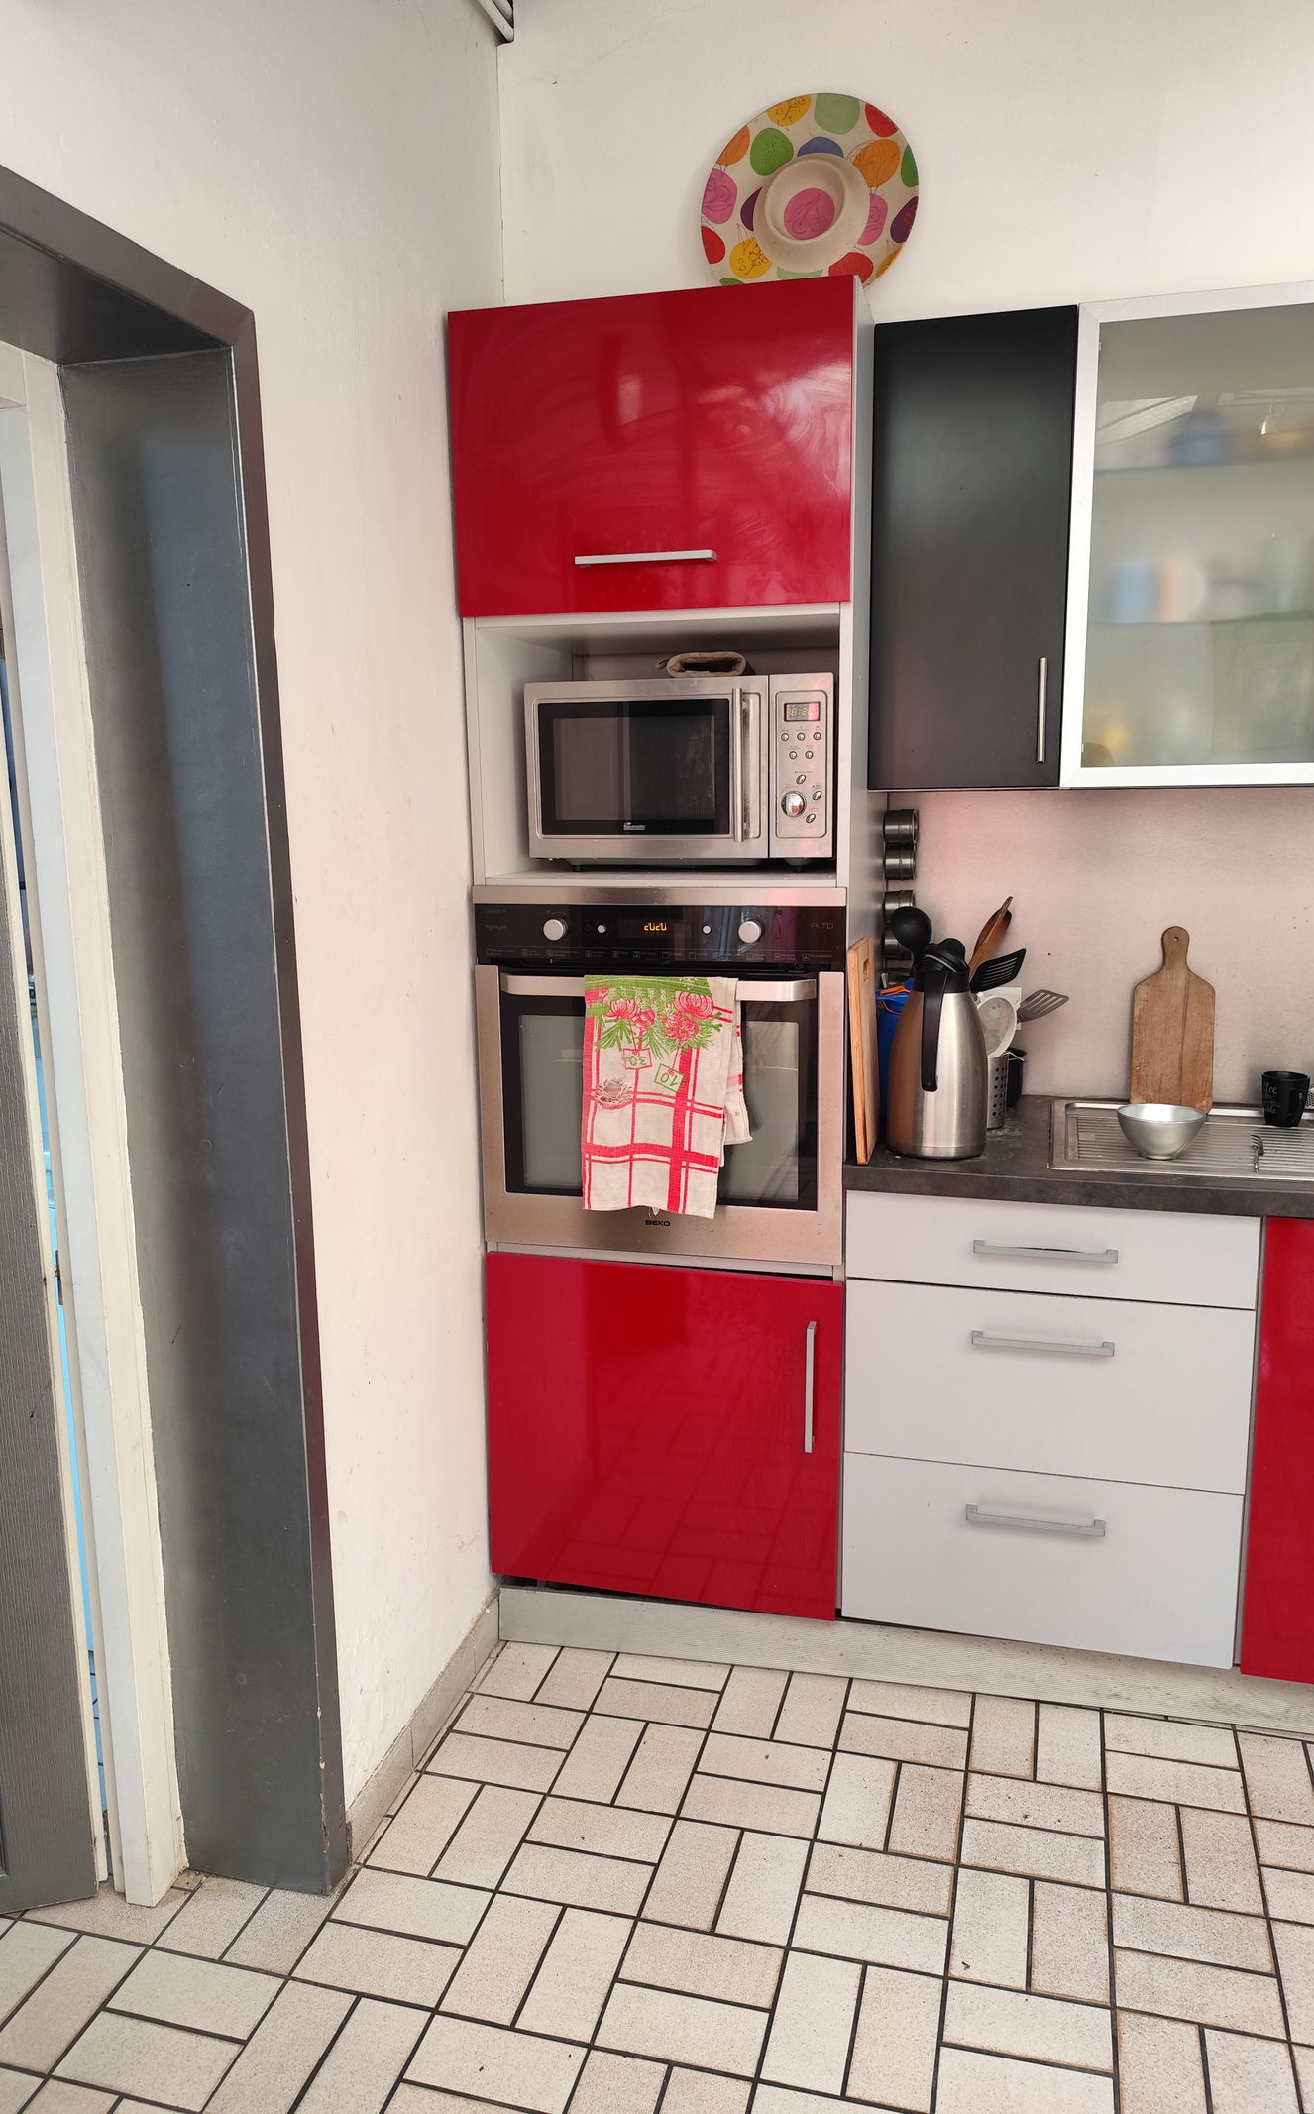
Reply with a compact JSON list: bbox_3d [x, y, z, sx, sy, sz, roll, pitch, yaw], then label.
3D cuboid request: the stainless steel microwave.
[{"bbox_3d":[0.076,-0.475,2.385,0.496,0.301,0.400,2,11,14],"label":"stainless steel microwave"}]

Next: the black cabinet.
[{"bbox_3d":[0.525,-0.802,2.333,0.298,0.696,0.333,2,11,14],"label":"black cabinet"}]

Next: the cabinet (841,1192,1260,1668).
[{"bbox_3d":[0.660,0.523,2.436,0.600,0.724,0.565,2,11,14],"label":"cabinet"}]

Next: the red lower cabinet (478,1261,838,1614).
[{"bbox_3d":[0.075,0.577,2.599,0.598,0.584,0.565,2,11,14],"label":"red lower cabinet"}]

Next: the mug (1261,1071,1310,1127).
[{"bbox_3d":[1.067,0.075,2.373,0.075,0.082,0.100,-1,11,-3],"label":"mug"}]

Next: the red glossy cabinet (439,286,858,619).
[{"bbox_3d":[0.055,-0.926,2.310,0.598,0.430,0.565,2,11,14],"label":"red glossy cabinet"}]

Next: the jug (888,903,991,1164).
[{"bbox_3d":[0.445,-0.011,2.219,0.158,0.326,0.178,4,12,24],"label":"jug"}]

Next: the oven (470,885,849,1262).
[{"bbox_3d":[0.061,-0.017,2.460,0.596,0.590,0.565,2,11,14],"label":"oven"}]

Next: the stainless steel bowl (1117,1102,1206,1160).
[{"bbox_3d":[0.784,0.121,2.188,0.130,0.069,0.130,2,11,14],"label":"stainless steel bowl"}]

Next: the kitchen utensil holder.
[{"bbox_3d":[0.538,0.049,2.408,0.120,0.135,0.120,2,11,14],"label":"kitchen utensil holder"}]

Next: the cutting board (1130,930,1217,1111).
[{"bbox_3d":[0.915,-0.063,2.486,0.138,0.338,0.017,2,-6,14],"label":"cutting board"}]

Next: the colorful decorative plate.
[{"bbox_3d":[0.260,-1.460,2.416,0.373,0.373,0.048,2,1,14],"label":"colorful decorative plate"}]

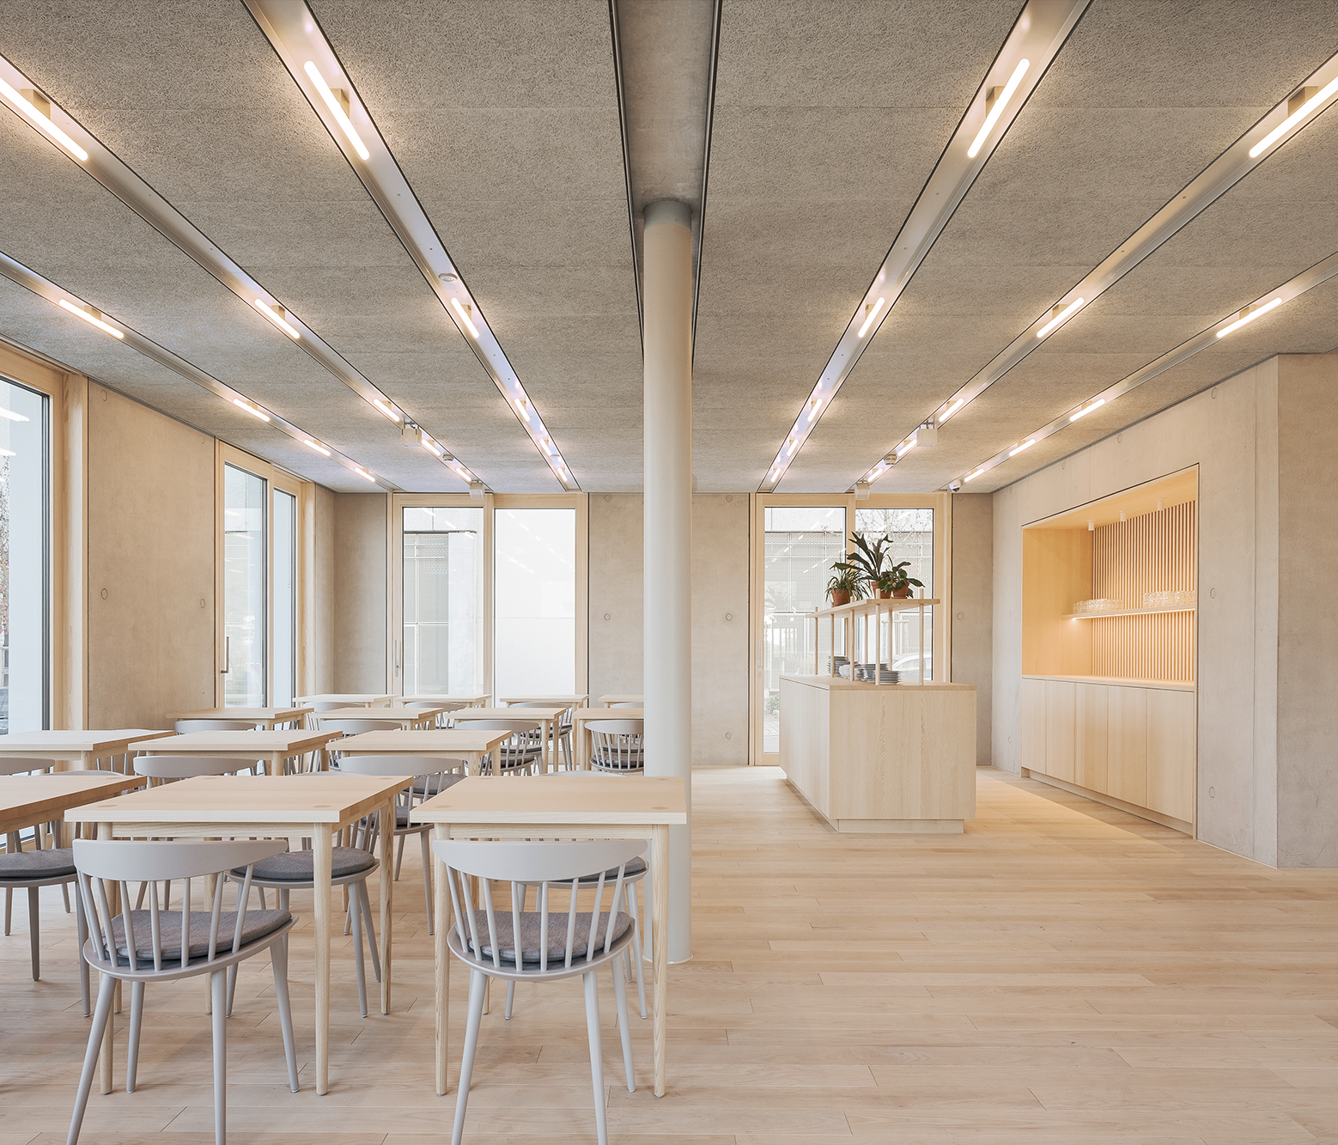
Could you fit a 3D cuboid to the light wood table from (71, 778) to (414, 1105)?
[{"bbox_3d":[-1.196,1.021,2.519,0.709,0.755,0.643,0,-4,0],"label":"light wood table"}]

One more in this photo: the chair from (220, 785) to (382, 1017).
[{"bbox_3d":[-1.185,1.053,2.860,0.520,0.735,0.450,0,-3,0],"label":"chair"}]

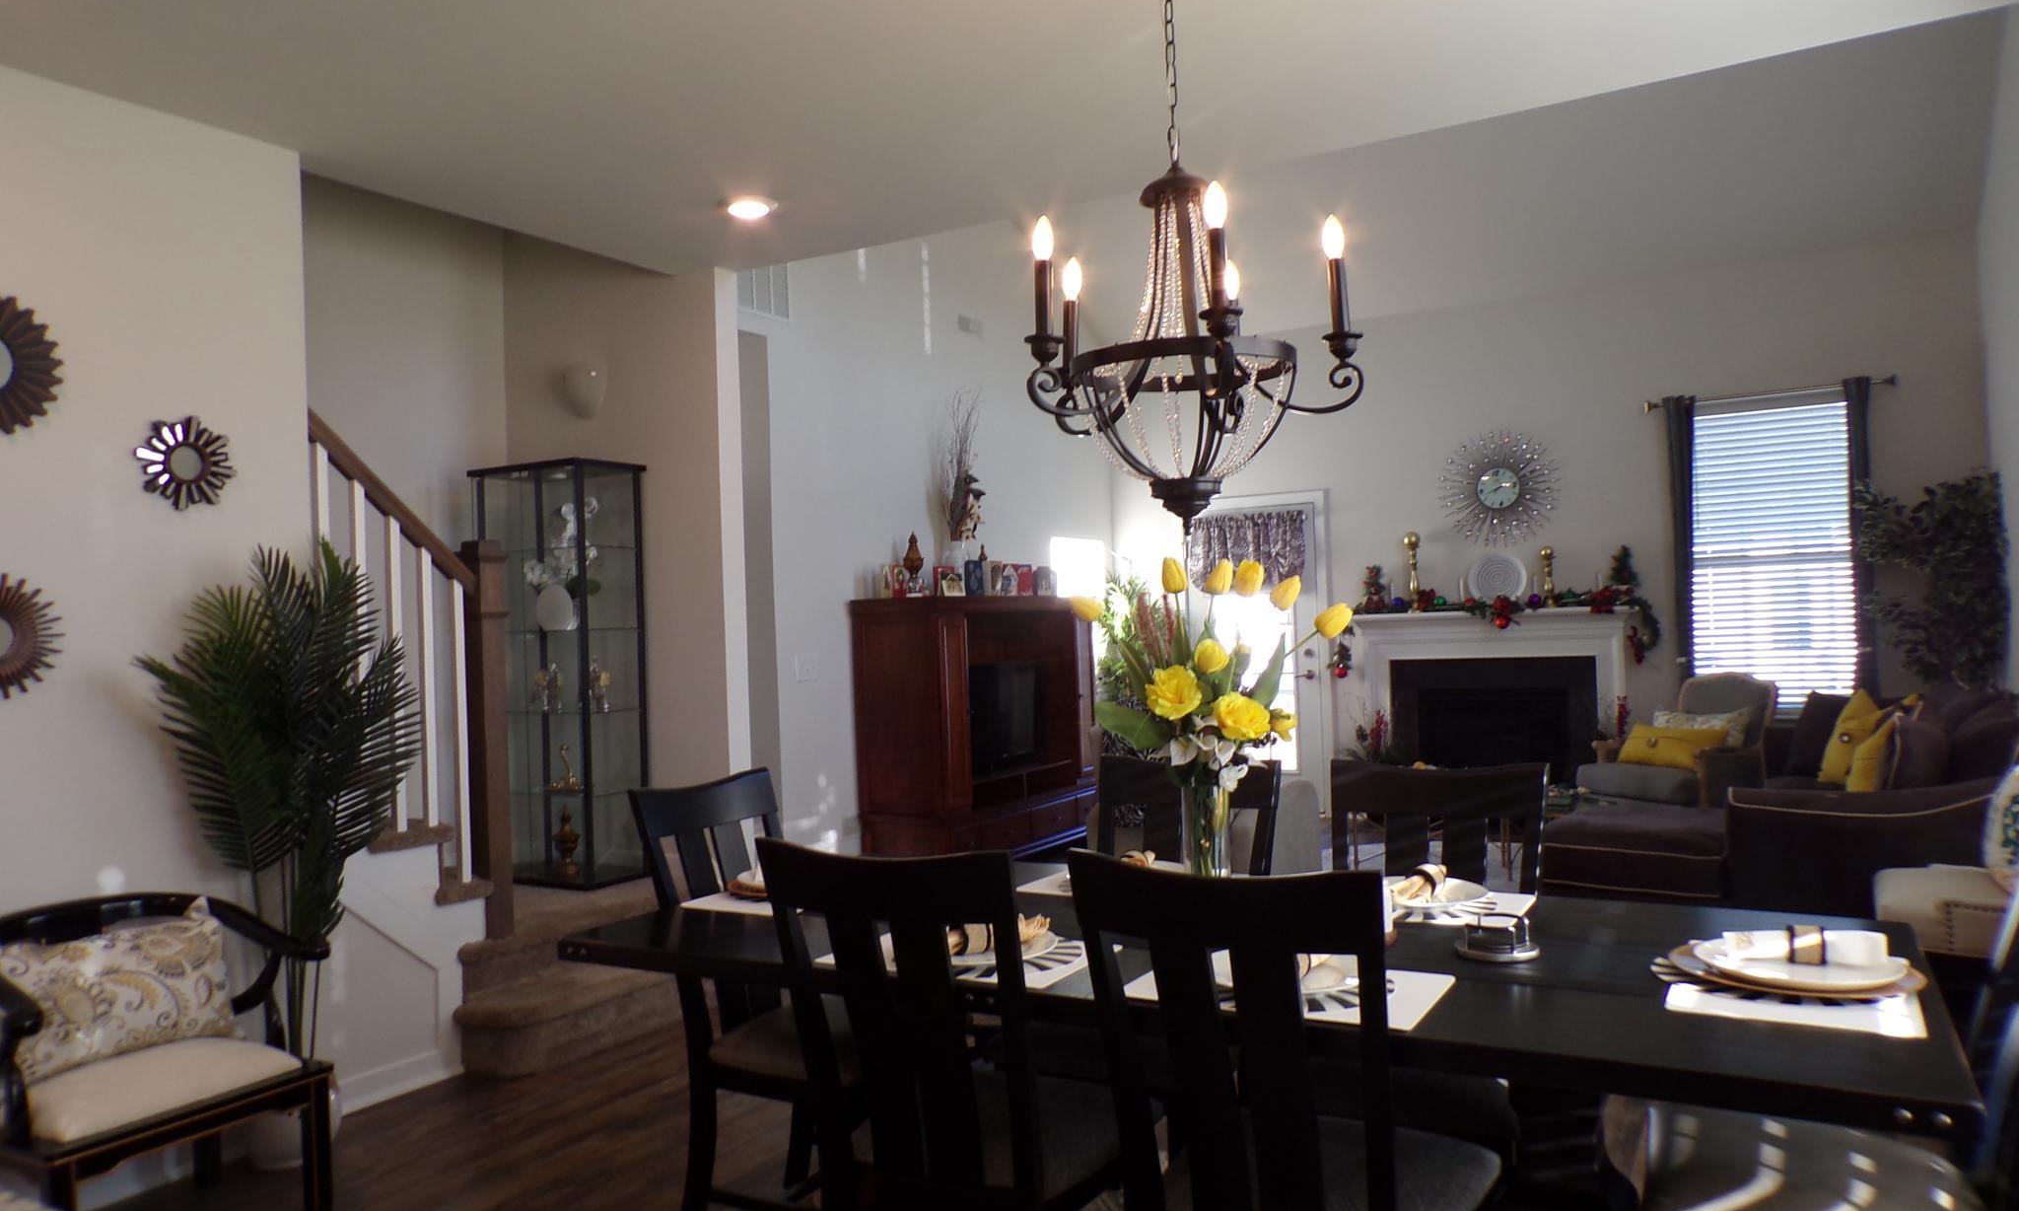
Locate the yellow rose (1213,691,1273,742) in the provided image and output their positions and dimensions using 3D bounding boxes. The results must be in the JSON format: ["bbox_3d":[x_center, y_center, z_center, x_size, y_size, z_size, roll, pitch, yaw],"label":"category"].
[{"bbox_3d":[0.425,0.203,2.560,0.110,0.090,0.085,-2,0,9],"label":"yellow rose"}]

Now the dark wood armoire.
[{"bbox_3d":[-0.128,0.702,7.763,0.545,1.467,1.720,-2,-1,30],"label":"dark wood armoire"}]

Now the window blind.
[{"bbox_3d":[4.276,-0.286,7.863,0.815,1.740,0.060,-2,-1,30],"label":"window blind"}]

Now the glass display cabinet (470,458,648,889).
[{"bbox_3d":[-1.776,0.267,5.578,0.603,1.625,0.367,-2,-1,30],"label":"glass display cabinet"}]

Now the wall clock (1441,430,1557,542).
[{"bbox_3d":[2.936,-0.715,8.441,0.680,0.690,0.060,-2,0,29],"label":"wall clock"}]

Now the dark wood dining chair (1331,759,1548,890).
[{"bbox_3d":[0.802,0.842,2.770,0.495,1.000,0.590,-2,-1,30],"label":"dark wood dining chair"}]

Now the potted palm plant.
[{"bbox_3d":[-1.854,0.639,3.585,0.600,1.640,0.740,-2,0,29],"label":"potted palm plant"}]

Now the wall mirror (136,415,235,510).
[{"bbox_3d":[-2.154,-0.377,3.670,0.030,0.250,0.255,-2,0,29],"label":"wall mirror"}]

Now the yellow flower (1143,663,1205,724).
[{"bbox_3d":[0.301,0.161,2.570,0.110,0.110,0.085,-2,-1,7],"label":"yellow flower"}]

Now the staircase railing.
[{"bbox_3d":[-1.831,0.259,4.321,0.120,1.614,0.700,-2,-1,30],"label":"staircase railing"}]

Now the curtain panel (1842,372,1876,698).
[{"bbox_3d":[4.577,-0.041,7.478,0.150,2.340,0.100,-2,0,29],"label":"curtain panel"}]

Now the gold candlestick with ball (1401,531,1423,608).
[{"bbox_3d":[2.534,-0.212,8.774,0.115,0.493,0.115,-3,-1,30],"label":"gold candlestick with ball"}]

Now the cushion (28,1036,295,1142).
[{"bbox_3d":[-1.983,1.066,3.170,0.450,0.085,0.530,-2,0,29],"label":"cushion"}]

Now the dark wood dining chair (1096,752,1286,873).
[{"bbox_3d":[0.334,0.873,3.095,0.490,1.016,0.550,-2,0,29],"label":"dark wood dining chair"}]

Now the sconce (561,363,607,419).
[{"bbox_3d":[-1.731,-0.870,5.660,0.215,0.235,0.115,-2,0,29],"label":"sconce"}]

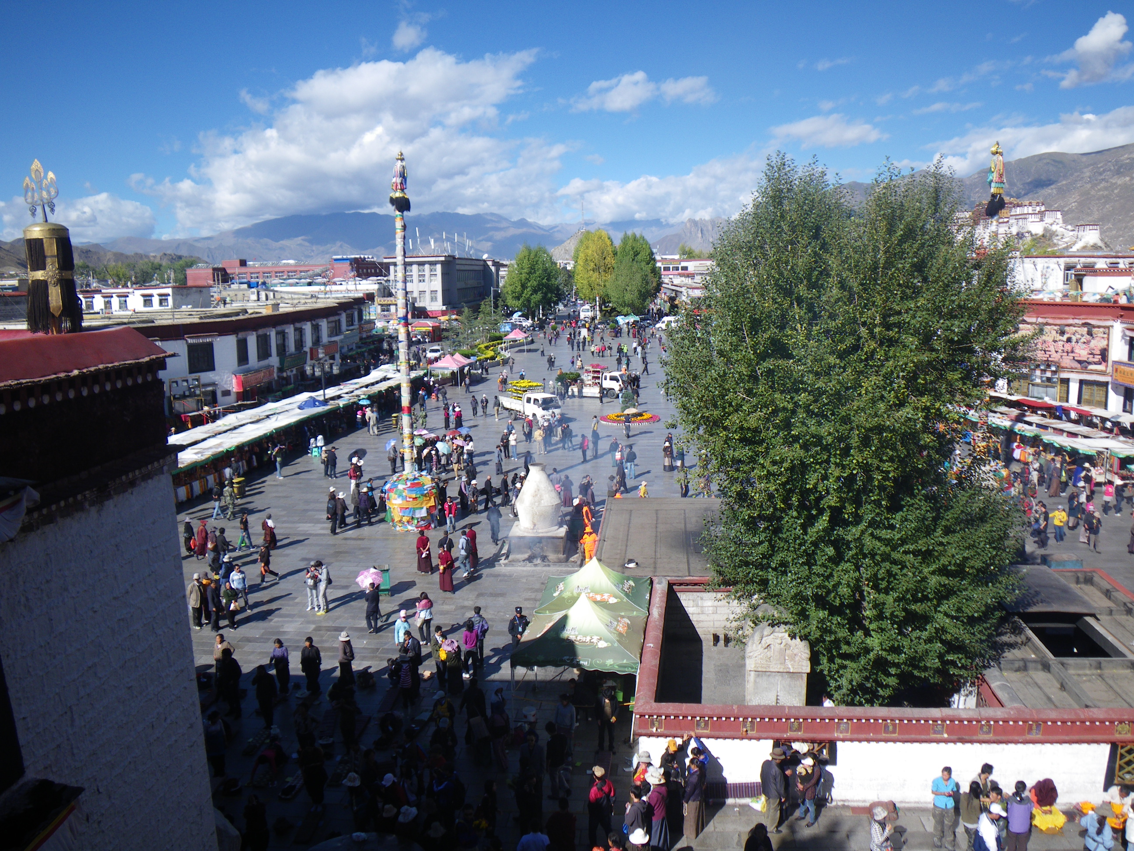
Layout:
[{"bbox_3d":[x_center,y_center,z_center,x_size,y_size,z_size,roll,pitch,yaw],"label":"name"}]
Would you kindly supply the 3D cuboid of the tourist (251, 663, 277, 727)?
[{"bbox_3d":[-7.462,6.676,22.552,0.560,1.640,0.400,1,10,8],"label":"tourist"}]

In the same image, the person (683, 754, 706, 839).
[{"bbox_3d":[2.444,7.104,17.605,0.420,1.705,0.450,-5,11,-25],"label":"person"}]

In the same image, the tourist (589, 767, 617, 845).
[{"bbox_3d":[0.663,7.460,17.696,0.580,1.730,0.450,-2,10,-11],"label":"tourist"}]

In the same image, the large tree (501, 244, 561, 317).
[{"bbox_3d":[-7.518,-30.021,194.036,12.447,16.298,12.447,0,10,0],"label":"large tree"}]

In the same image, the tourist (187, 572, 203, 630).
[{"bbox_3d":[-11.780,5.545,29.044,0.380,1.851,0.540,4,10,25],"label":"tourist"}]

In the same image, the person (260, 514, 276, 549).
[{"bbox_3d":[-12.619,4.458,38.773,0.580,1.546,0.500,9,13,44],"label":"person"}]

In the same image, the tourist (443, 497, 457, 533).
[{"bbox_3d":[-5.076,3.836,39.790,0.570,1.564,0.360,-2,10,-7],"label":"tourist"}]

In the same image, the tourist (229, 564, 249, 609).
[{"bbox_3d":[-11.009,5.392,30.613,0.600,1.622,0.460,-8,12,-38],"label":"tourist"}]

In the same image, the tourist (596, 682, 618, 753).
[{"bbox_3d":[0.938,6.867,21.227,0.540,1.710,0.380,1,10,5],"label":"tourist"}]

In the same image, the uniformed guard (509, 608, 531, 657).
[{"bbox_3d":[-1.354,6.008,26.234,0.560,1.760,0.340,-1,10,-3],"label":"uniformed guard"}]

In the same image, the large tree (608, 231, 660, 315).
[{"bbox_3d":[14.109,-31.250,193.501,11.300,18.800,10.800,0,10,0],"label":"large tree"}]

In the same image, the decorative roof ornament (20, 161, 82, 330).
[{"bbox_3d":[-7.049,-2.387,12.408,0.740,2.324,0.740,-6,11,-29],"label":"decorative roof ornament"}]

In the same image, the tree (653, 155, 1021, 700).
[{"bbox_3d":[6.750,0.464,22.804,8.400,13.800,8.300,0,10,0],"label":"tree"}]

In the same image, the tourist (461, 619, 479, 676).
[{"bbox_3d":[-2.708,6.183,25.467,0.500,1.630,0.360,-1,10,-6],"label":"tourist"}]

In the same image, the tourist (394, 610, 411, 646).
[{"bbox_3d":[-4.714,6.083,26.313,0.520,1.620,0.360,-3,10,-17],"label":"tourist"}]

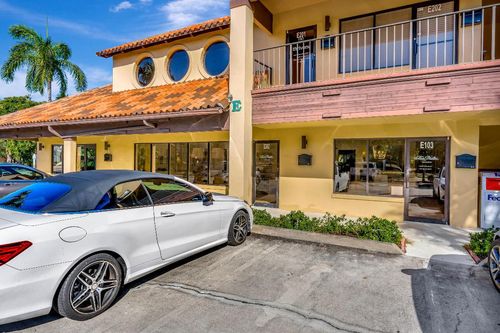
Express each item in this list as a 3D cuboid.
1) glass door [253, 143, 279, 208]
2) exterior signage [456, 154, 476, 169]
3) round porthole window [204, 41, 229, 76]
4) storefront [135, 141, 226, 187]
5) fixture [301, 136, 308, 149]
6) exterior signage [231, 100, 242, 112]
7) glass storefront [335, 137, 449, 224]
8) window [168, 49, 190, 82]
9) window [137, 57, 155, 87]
[{"bbox_3d":[0.519,0.242,9.301,0.949,2.090,0.130,1,1,29],"label":"glass door"},{"bbox_3d":[5.040,-0.115,6.786,0.379,0.329,0.060,1,1,29],"label":"exterior signage"},{"bbox_3d":[-1.174,-3.821,10.374,1.185,1.185,0.140,1,1,29],"label":"round porthole window"},{"bbox_3d":[-2.729,-0.110,11.063,4.760,1.550,0.130,1,1,29],"label":"storefront"},{"bbox_3d":[1.605,-0.715,8.585,0.130,0.380,0.165,1,1,29],"label":"fixture"},{"bbox_3d":[-0.362,-1.605,7.779,0.290,0.309,0.040,1,1,29],"label":"exterior signage"},{"bbox_3d":[3.595,0.315,7.629,2.719,2.110,0.130,1,1,29],"label":"glass storefront"},{"bbox_3d":[-2.750,-3.858,11.231,1.170,1.170,0.140,1,1,29],"label":"window"},{"bbox_3d":[-4.295,-3.901,12.070,1.153,1.153,0.140,1,1,29],"label":"window"}]

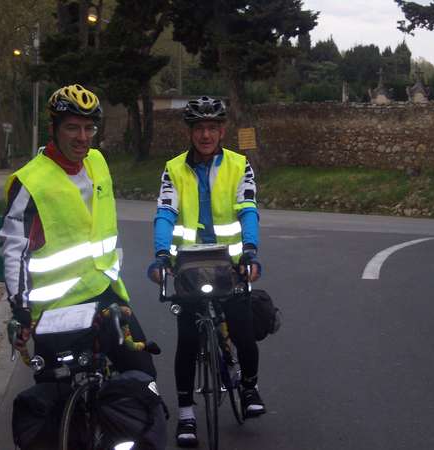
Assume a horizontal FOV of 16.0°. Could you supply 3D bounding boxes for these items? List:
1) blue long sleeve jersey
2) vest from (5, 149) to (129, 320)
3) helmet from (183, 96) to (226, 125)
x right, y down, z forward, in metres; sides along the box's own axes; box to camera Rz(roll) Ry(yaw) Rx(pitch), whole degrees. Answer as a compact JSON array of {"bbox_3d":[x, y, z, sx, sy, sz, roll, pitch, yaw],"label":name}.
[{"bbox_3d":[-0.051,-0.095,7.530,0.530,0.570,0.380,0,7,2],"label":"blue long sleeve jersey"},{"bbox_3d":[-0.596,0.038,6.150,0.460,0.670,0.300,-6,9,-27],"label":"vest"},{"bbox_3d":[-0.061,-0.563,7.550,0.205,0.155,0.270,0,3,-2],"label":"helmet"}]

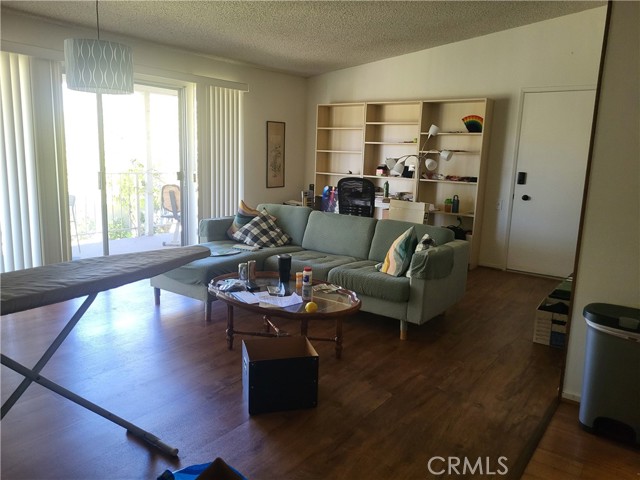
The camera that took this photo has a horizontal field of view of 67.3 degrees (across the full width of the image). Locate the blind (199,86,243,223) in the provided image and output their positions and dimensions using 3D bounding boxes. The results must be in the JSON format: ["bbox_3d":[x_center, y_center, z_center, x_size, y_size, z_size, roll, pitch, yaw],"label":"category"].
[{"bbox_3d":[-1.241,-0.849,6.115,0.100,2.070,0.700,9,13,36],"label":"blind"}]

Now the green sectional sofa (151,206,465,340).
[{"bbox_3d":[-0.123,0.202,4.201,2.310,0.810,1.560,9,13,36],"label":"green sectional sofa"}]

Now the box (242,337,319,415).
[{"bbox_3d":[-0.224,0.739,2.670,0.355,0.298,0.295,-1,11,-14],"label":"box"}]

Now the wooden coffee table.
[{"bbox_3d":[-0.241,0.554,3.256,1.160,0.450,0.720,9,13,36],"label":"wooden coffee table"}]

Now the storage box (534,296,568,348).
[{"bbox_3d":[1.841,0.637,3.638,0.320,0.260,0.390,9,13,36],"label":"storage box"}]

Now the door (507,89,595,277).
[{"bbox_3d":[2.698,-0.594,5.467,0.900,2.060,0.050,9,13,36],"label":"door"}]

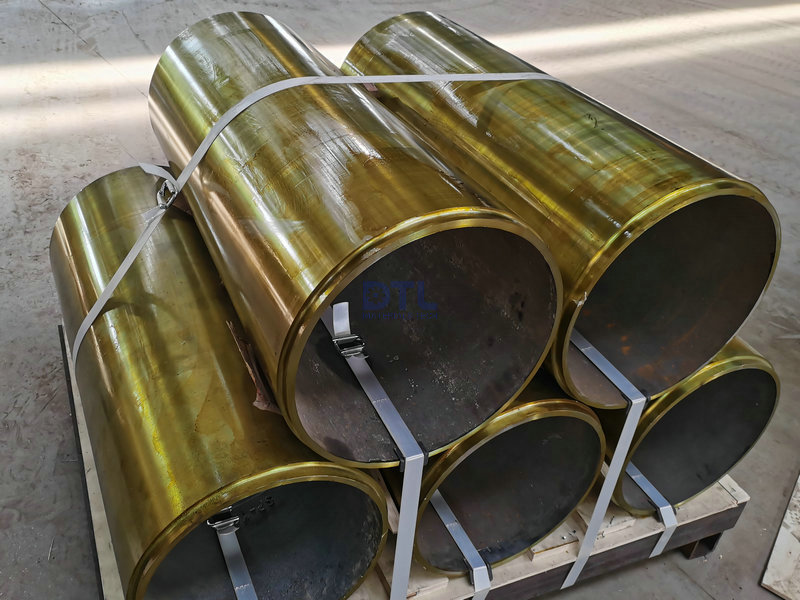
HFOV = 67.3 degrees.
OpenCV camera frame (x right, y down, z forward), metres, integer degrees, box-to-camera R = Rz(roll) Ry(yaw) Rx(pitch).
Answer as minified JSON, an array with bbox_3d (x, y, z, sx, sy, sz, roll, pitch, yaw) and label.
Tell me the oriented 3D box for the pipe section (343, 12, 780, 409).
[{"bbox_3d":[0.240,-0.285,1.371,0.460,0.460,1.040,-11,39,-21],"label":"pipe section"}]

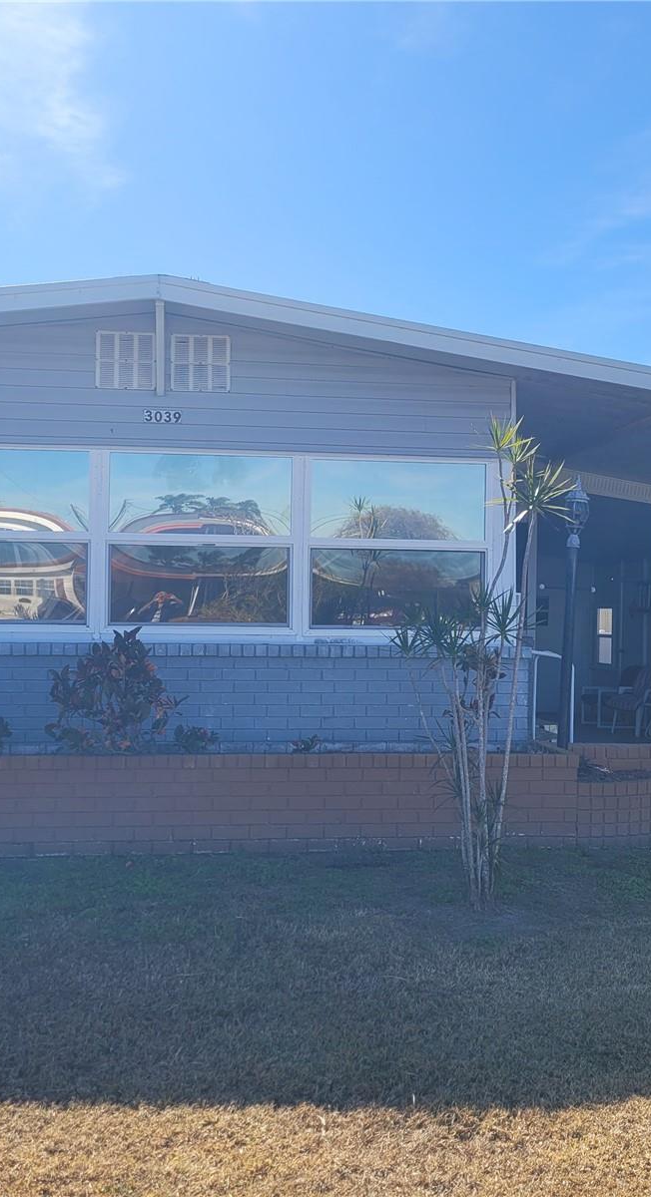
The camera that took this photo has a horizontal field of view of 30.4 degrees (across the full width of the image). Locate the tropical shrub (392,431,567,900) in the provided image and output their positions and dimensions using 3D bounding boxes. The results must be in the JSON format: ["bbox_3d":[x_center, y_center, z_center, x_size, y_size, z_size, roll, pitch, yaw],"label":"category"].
[{"bbox_3d":[0.913,0.381,7.050,1.020,2.840,0.920,1,-1,0],"label":"tropical shrub"}]

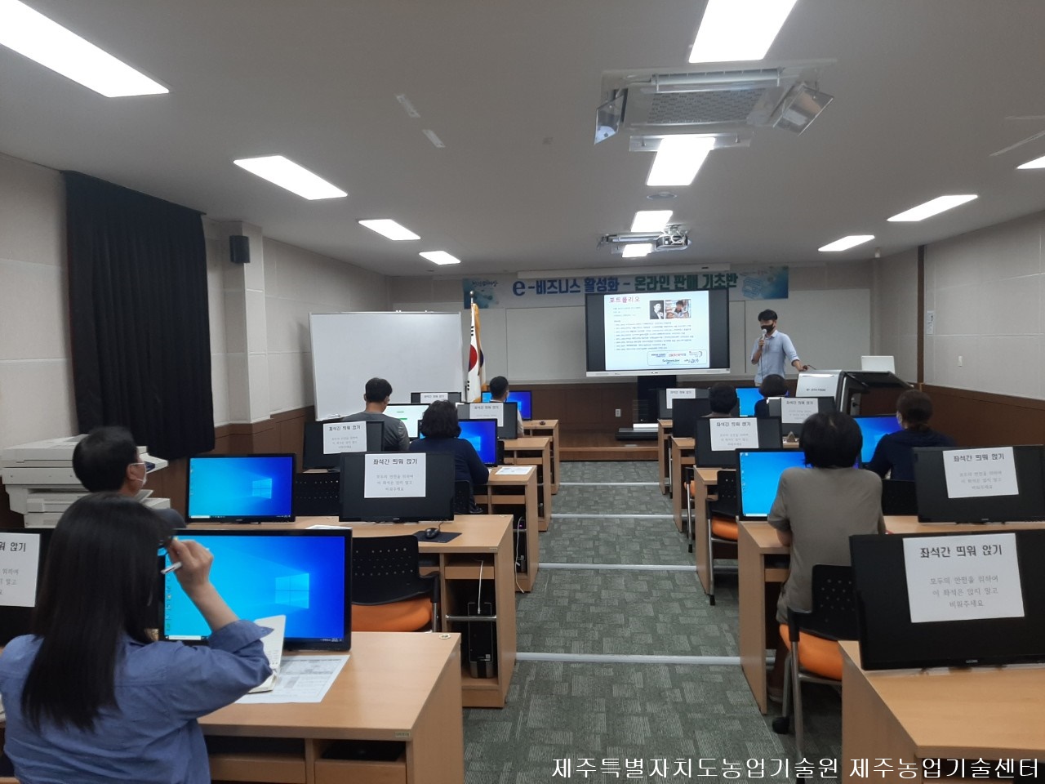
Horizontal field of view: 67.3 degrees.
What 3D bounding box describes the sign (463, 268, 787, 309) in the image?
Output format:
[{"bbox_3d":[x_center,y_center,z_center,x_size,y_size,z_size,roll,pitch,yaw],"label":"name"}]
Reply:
[{"bbox_3d":[1.516,-1.572,11.935,4.890,0.475,0.030,-1,4,5],"label":"sign"}]

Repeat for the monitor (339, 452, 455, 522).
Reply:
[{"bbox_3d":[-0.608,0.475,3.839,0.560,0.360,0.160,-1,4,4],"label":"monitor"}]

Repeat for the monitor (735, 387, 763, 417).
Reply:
[{"bbox_3d":[2.521,0.109,8.236,0.565,0.338,0.070,-1,-4,6],"label":"monitor"}]

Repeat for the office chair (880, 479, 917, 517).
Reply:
[{"bbox_3d":[2.126,0.848,4.419,0.590,0.800,0.560,-1,4,5],"label":"office chair"}]

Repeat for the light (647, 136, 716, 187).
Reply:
[{"bbox_3d":[0.978,-1.449,4.955,0.310,0.050,1.310,-1,4,6],"label":"light"}]

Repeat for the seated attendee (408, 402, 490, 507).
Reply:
[{"bbox_3d":[-0.419,0.658,4.832,0.490,1.235,0.700,-1,4,5],"label":"seated attendee"}]

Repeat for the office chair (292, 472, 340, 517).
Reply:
[{"bbox_3d":[-1.306,0.896,5.208,0.590,0.800,0.560,-1,4,5],"label":"office chair"}]

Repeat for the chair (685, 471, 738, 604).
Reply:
[{"bbox_3d":[1.397,0.862,4.861,0.570,0.810,0.530,-1,4,6],"label":"chair"}]

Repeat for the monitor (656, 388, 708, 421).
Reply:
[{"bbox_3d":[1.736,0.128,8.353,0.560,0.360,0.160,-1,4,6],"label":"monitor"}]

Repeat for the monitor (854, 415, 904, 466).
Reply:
[{"bbox_3d":[2.202,0.321,5.038,0.558,0.355,0.170,-2,4,-2],"label":"monitor"}]

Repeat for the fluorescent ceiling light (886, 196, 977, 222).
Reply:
[{"bbox_3d":[3.818,-1.726,7.367,0.305,0.060,1.240,-1,3,6],"label":"fluorescent ceiling light"}]

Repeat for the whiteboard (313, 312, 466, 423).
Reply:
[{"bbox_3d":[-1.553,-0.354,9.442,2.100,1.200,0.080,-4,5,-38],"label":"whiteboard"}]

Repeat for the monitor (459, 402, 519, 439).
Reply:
[{"bbox_3d":[-0.318,0.266,6.923,0.558,0.355,0.170,-1,4,5],"label":"monitor"}]

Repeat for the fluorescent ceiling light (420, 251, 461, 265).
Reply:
[{"bbox_3d":[-1.010,-1.681,9.759,0.300,0.070,1.220,-1,4,5],"label":"fluorescent ceiling light"}]

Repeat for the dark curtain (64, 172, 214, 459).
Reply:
[{"bbox_3d":[-2.717,-0.427,5.739,0.110,1.980,1.690,-1,3,6],"label":"dark curtain"}]

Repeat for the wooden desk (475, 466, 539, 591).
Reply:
[{"bbox_3d":[-0.726,0.905,5.295,1.620,0.700,0.600,-1,4,5],"label":"wooden desk"}]

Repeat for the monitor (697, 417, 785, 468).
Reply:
[{"bbox_3d":[1.413,0.335,5.125,0.558,0.355,0.170,-1,4,3],"label":"monitor"}]

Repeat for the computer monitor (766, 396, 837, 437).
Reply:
[{"bbox_3d":[2.373,0.209,6.686,0.565,0.338,0.070,-1,-4,6],"label":"computer monitor"}]

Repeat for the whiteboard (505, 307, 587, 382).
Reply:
[{"bbox_3d":[1.561,-0.753,12.001,3.600,1.150,0.050,-1,4,6],"label":"whiteboard"}]

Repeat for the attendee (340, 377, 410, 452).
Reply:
[{"bbox_3d":[-1.173,0.564,6.547,0.540,1.320,0.720,-1,4,6],"label":"attendee"}]

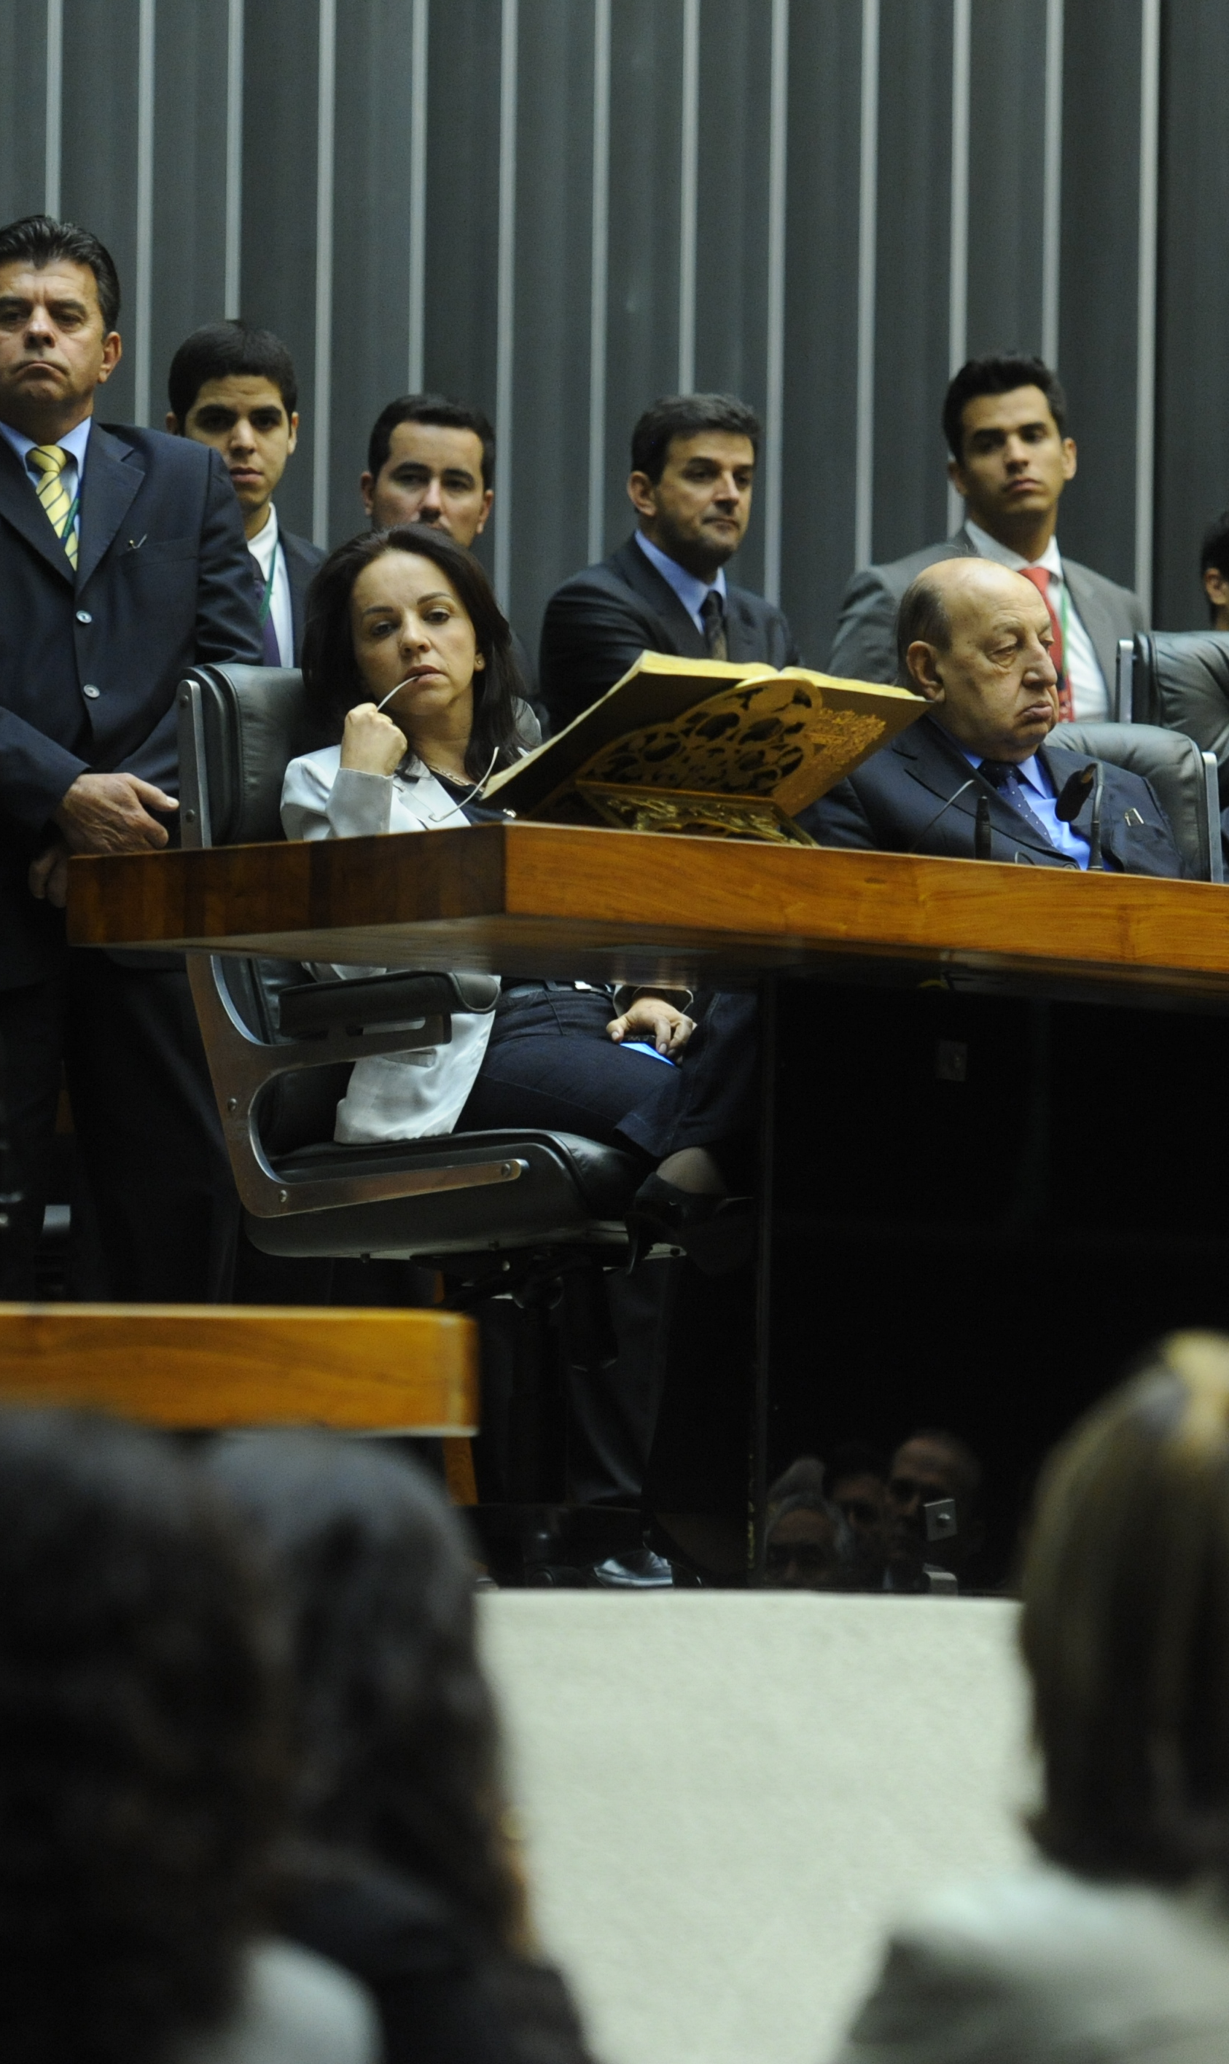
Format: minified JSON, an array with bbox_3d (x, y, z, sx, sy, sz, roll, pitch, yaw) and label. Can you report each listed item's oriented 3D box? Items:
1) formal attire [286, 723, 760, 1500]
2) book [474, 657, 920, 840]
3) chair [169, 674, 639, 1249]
[{"bbox_3d":[-0.102,0.119,11.900,0.520,0.930,0.720,3,-3,-40],"label":"formal attire"},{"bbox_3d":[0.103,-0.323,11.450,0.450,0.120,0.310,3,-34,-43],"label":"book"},{"bbox_3d":[-0.100,0.108,12.000,0.660,1.060,0.630,-1,-3,42],"label":"chair"}]

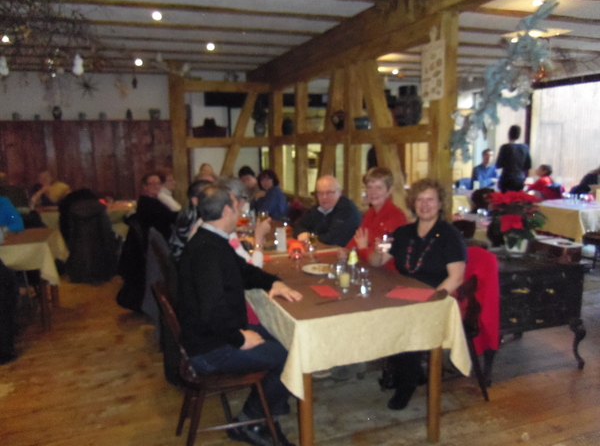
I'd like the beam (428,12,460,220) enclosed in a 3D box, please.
[{"bbox_3d":[1.081,-0.335,3.739,0.141,2.401,0.141,-5,10,-20],"label":"beam"}]

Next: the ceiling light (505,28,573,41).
[{"bbox_3d":[2.682,-2.159,5.532,0.550,0.080,0.470,-4,9,-20],"label":"ceiling light"}]

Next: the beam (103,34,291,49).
[{"bbox_3d":[-1.259,-2.236,5.916,2.541,0.080,0.100,-5,10,-20],"label":"beam"}]

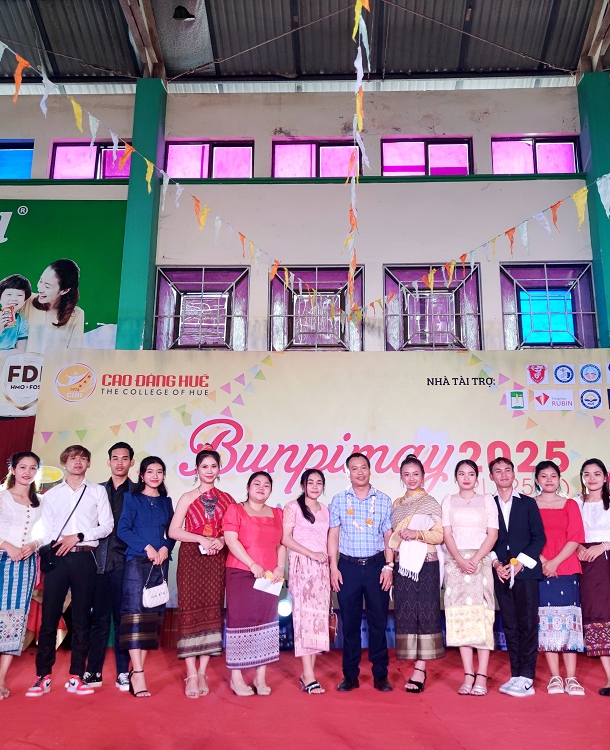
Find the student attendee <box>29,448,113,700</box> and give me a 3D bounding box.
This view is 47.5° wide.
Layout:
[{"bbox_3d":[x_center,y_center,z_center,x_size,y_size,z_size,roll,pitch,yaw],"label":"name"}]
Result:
[{"bbox_3d":[-1.680,1.340,4.949,0.540,1.682,0.360,4,-14,-13],"label":"student attendee"}]

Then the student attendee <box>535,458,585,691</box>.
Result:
[{"bbox_3d":[1.850,1.429,5.041,0.410,1.614,0.310,-6,-16,25],"label":"student attendee"}]

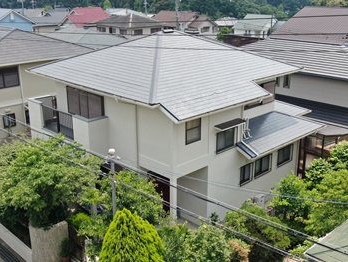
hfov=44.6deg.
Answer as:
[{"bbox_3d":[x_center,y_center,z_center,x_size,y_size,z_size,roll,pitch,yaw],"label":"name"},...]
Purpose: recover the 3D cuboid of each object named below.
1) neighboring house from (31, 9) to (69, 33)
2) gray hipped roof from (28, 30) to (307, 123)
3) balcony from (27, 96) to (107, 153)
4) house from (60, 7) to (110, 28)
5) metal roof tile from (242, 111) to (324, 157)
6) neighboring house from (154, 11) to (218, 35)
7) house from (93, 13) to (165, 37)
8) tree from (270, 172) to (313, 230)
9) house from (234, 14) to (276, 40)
[{"bbox_3d":[-24.511,-20.774,85.023,9.300,6.880,9.000,-7,19,-21],"label":"neighboring house"},{"bbox_3d":[0.056,-3.220,18.512,9.231,2.255,9.241,-17,25,-42],"label":"gray hipped roof"},{"bbox_3d":[-4.462,-0.233,17.760,0.938,1.574,4.790,-17,25,-42],"label":"balcony"},{"bbox_3d":[-16.497,-20.130,82.562,9.600,7.120,8.100,-17,25,-42],"label":"house"},{"bbox_3d":[4.423,-0.125,18.772,6.365,0.871,1.809,-17,25,-42],"label":"metal roof tile"},{"bbox_3d":[2.385,-19.042,80.043,8.550,6.466,11.400,-17,25,-42],"label":"neighboring house"},{"bbox_3d":[-8.701,-19.926,83.382,8.700,6.160,13.800,-14,23,-37],"label":"house"},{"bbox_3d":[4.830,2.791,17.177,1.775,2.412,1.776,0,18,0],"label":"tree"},{"bbox_3d":[15.328,-17.925,77.055,6.300,6.094,6.930,-17,25,-42],"label":"house"}]

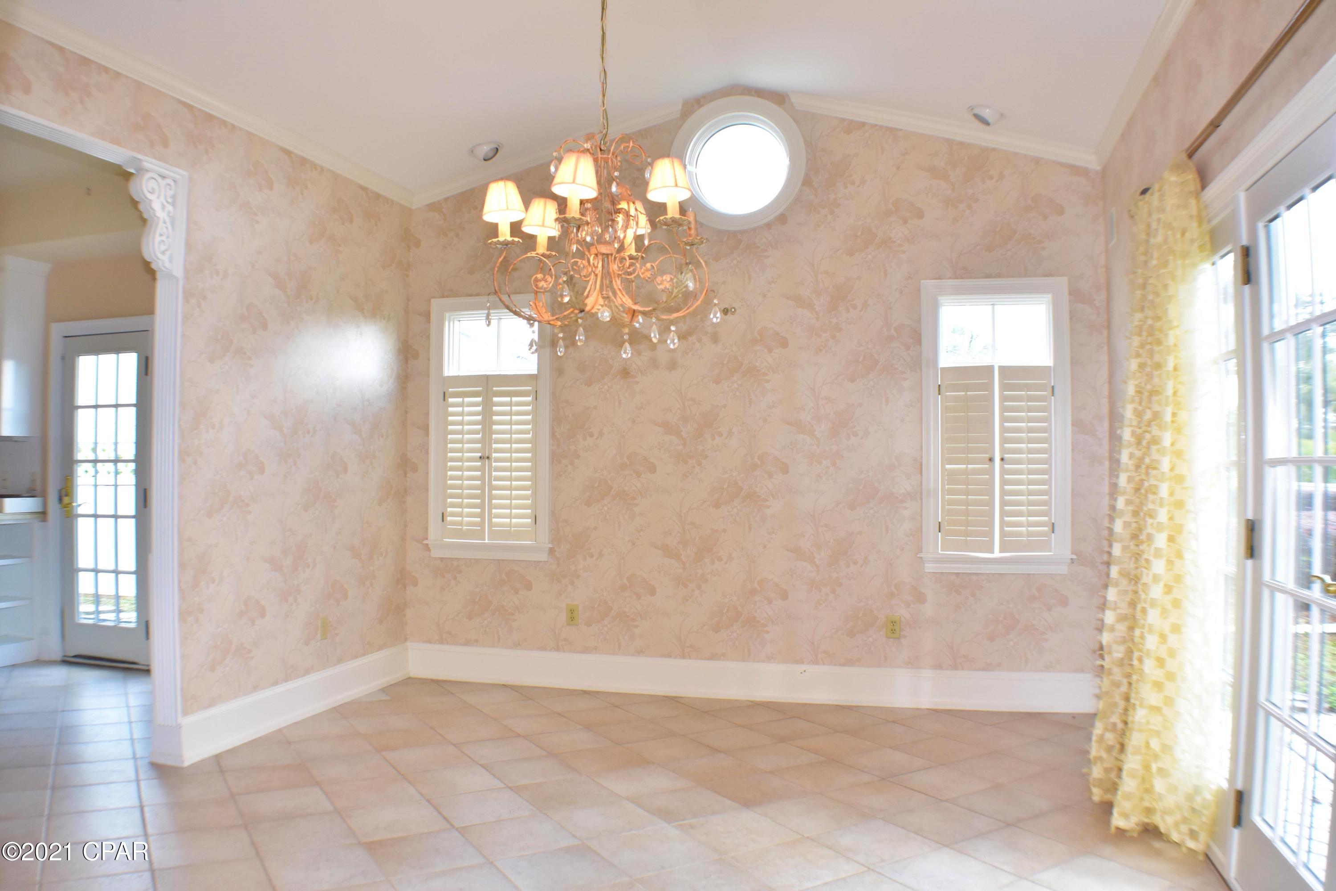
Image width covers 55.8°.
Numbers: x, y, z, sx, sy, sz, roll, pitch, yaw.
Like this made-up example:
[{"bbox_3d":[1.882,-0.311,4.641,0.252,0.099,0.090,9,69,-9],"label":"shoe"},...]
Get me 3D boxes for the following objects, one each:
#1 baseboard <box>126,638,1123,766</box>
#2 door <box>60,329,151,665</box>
[{"bbox_3d":[0.031,1.228,5.681,3.850,0.197,2.160,0,-1,14],"label":"baseboard"},{"bbox_3d":[-3.338,0.323,7.500,0.635,2.000,0.060,0,-1,17],"label":"door"}]

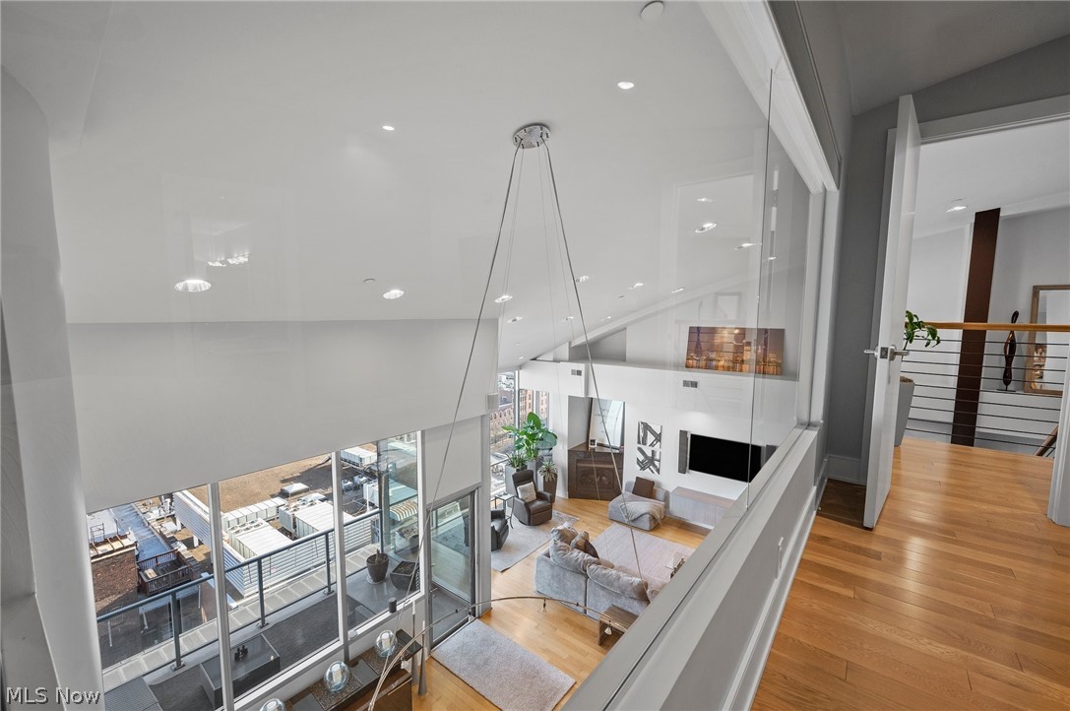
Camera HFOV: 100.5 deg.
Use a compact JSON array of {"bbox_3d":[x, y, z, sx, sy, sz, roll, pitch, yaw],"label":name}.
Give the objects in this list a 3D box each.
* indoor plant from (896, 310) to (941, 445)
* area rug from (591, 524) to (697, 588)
[{"bbox_3d":[3.189,0.193,3.924,0.530,1.190,0.500,5,7,38],"label":"indoor plant"},{"bbox_3d":[2.277,3.974,8.154,3.100,0.015,2.480,5,7,38],"label":"area rug"}]

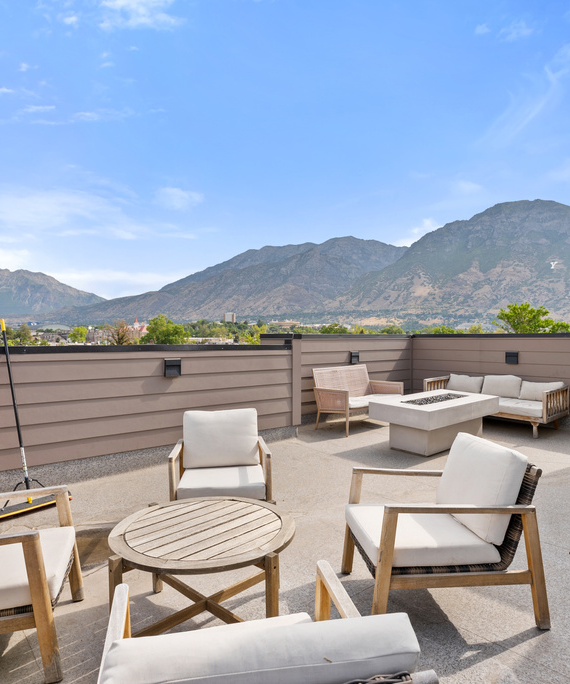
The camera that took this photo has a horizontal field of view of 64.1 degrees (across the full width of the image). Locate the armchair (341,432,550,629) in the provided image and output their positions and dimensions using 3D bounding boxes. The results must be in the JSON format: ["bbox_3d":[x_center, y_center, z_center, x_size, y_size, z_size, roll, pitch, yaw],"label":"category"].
[{"bbox_3d":[0.756,0.903,2.311,0.820,0.780,0.620,0,0,-4],"label":"armchair"}]

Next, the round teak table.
[{"bbox_3d":[-0.367,1.070,2.090,0.820,0.455,0.820,0,0,0],"label":"round teak table"}]

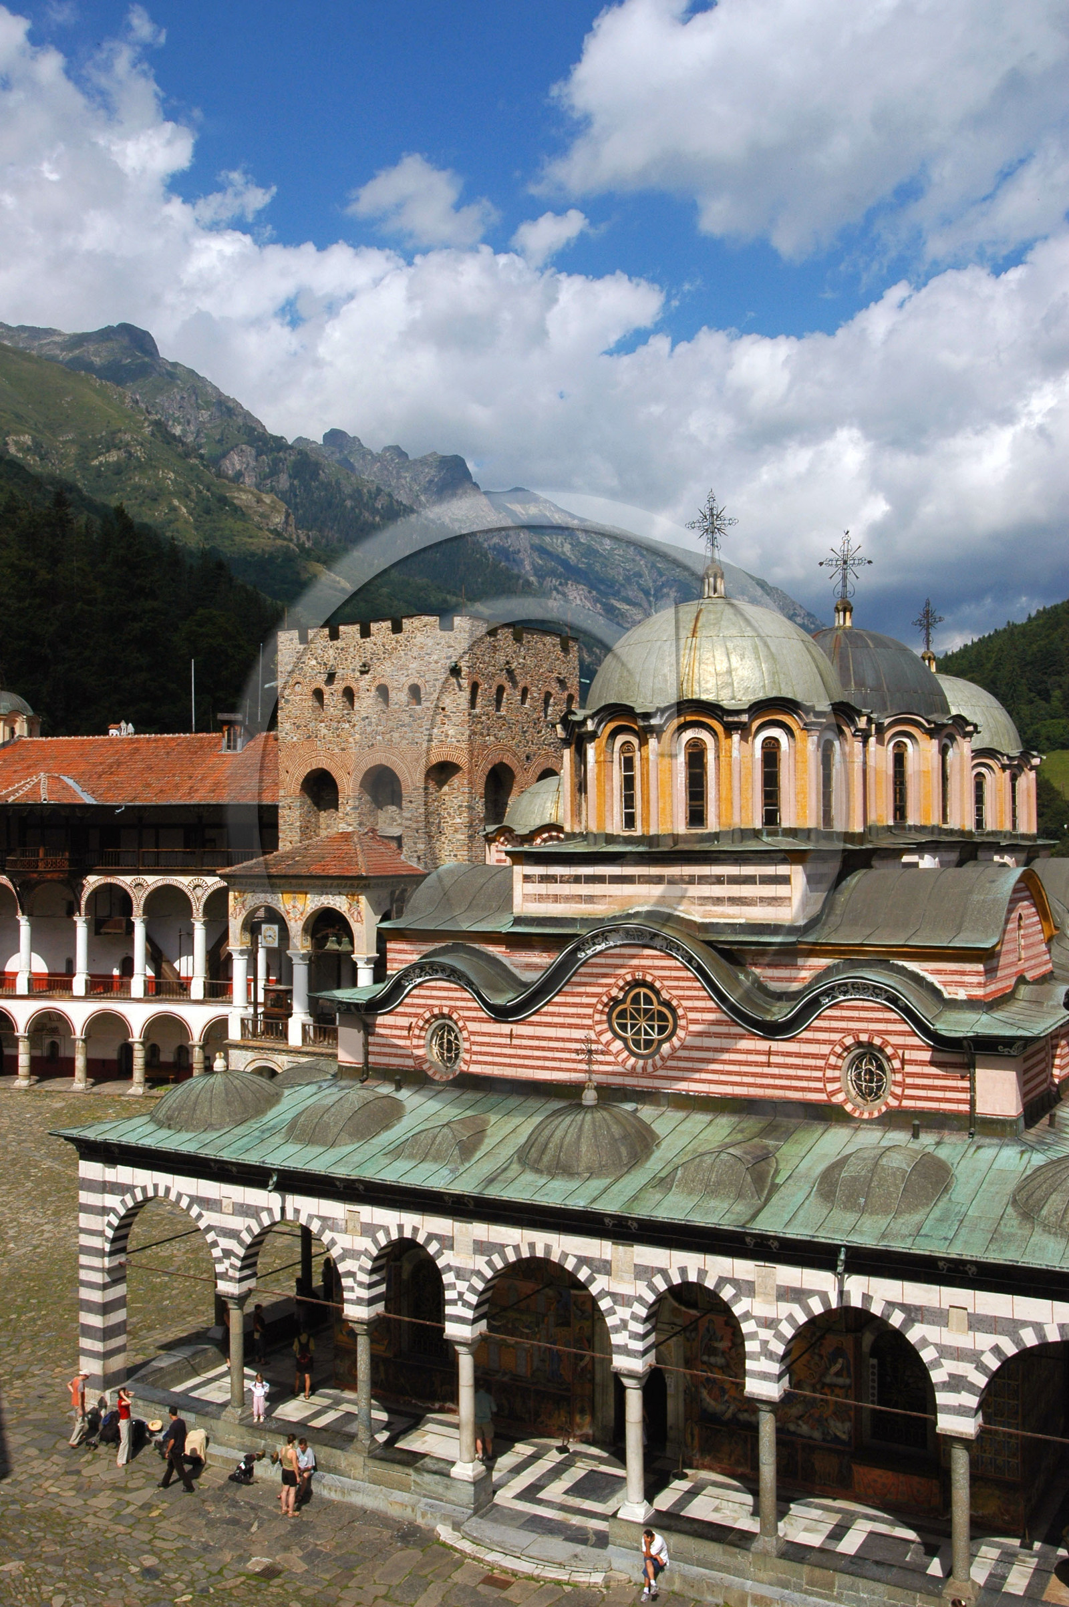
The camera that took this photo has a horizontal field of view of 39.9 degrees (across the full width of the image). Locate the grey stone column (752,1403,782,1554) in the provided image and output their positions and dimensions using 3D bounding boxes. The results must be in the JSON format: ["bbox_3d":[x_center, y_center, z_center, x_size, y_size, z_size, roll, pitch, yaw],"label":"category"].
[{"bbox_3d":[4.380,12.585,27.721,0.540,2.820,0.560,0,-2,0],"label":"grey stone column"}]

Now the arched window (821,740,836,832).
[{"bbox_3d":[6.993,-0.459,35.077,0.540,2.140,0.200,1,-2,-45],"label":"arched window"}]

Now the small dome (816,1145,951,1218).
[{"bbox_3d":[6.731,7.162,28.403,2.596,0.967,2.596,-1,-2,30],"label":"small dome"}]

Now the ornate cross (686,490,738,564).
[{"bbox_3d":[4.547,-7.075,37.611,1.440,1.950,0.120,-1,-2,30],"label":"ornate cross"}]

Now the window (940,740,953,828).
[{"bbox_3d":[12.597,-0.576,45.025,0.220,2.550,0.550,-2,-3,45],"label":"window"}]

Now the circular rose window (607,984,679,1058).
[{"bbox_3d":[2.509,5.023,33.971,1.720,1.730,0.300,-1,-2,30],"label":"circular rose window"}]

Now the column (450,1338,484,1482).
[{"bbox_3d":[-1.365,12.300,29.981,0.500,2.644,0.500,-2,-2,30],"label":"column"}]

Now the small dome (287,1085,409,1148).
[{"bbox_3d":[-4.306,7.022,33.500,2.200,0.980,2.200,-2,-2,30],"label":"small dome"}]

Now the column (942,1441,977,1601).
[{"bbox_3d":[7.212,12.045,24.931,0.500,2.644,0.500,-2,-2,30],"label":"column"}]

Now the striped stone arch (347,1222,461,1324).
[{"bbox_3d":[-2.608,9.945,31.822,2.800,1.870,0.630,-1,-2,30],"label":"striped stone arch"}]

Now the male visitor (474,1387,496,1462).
[{"bbox_3d":[-1.173,13.978,33.431,0.580,1.740,0.400,-1,-2,30],"label":"male visitor"}]

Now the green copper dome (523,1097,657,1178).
[{"bbox_3d":[1.169,6.844,30.931,2.950,1.200,2.950,-1,-1,0],"label":"green copper dome"}]

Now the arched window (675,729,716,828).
[{"bbox_3d":[3.699,-0.563,33.860,0.930,2.370,0.250,-1,-2,15],"label":"arched window"}]

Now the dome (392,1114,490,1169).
[{"bbox_3d":[-1.911,7.485,32.970,2.138,0.794,2.341,0,-2,0],"label":"dome"}]

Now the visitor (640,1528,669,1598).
[{"bbox_3d":[2.333,14.357,27.884,0.520,1.230,0.730,-1,-2,30],"label":"visitor"}]

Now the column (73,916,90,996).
[{"bbox_3d":[-25.228,8.499,82.000,0.700,4.400,0.700,-1,-2,16],"label":"column"}]

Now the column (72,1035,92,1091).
[{"bbox_3d":[-25.214,14.480,82.000,0.720,3.100,0.720,-1,-2,16],"label":"column"}]

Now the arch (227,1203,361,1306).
[{"bbox_3d":[-5.296,10.070,33.374,3.746,1.985,0.611,-1,-2,30],"label":"arch"}]

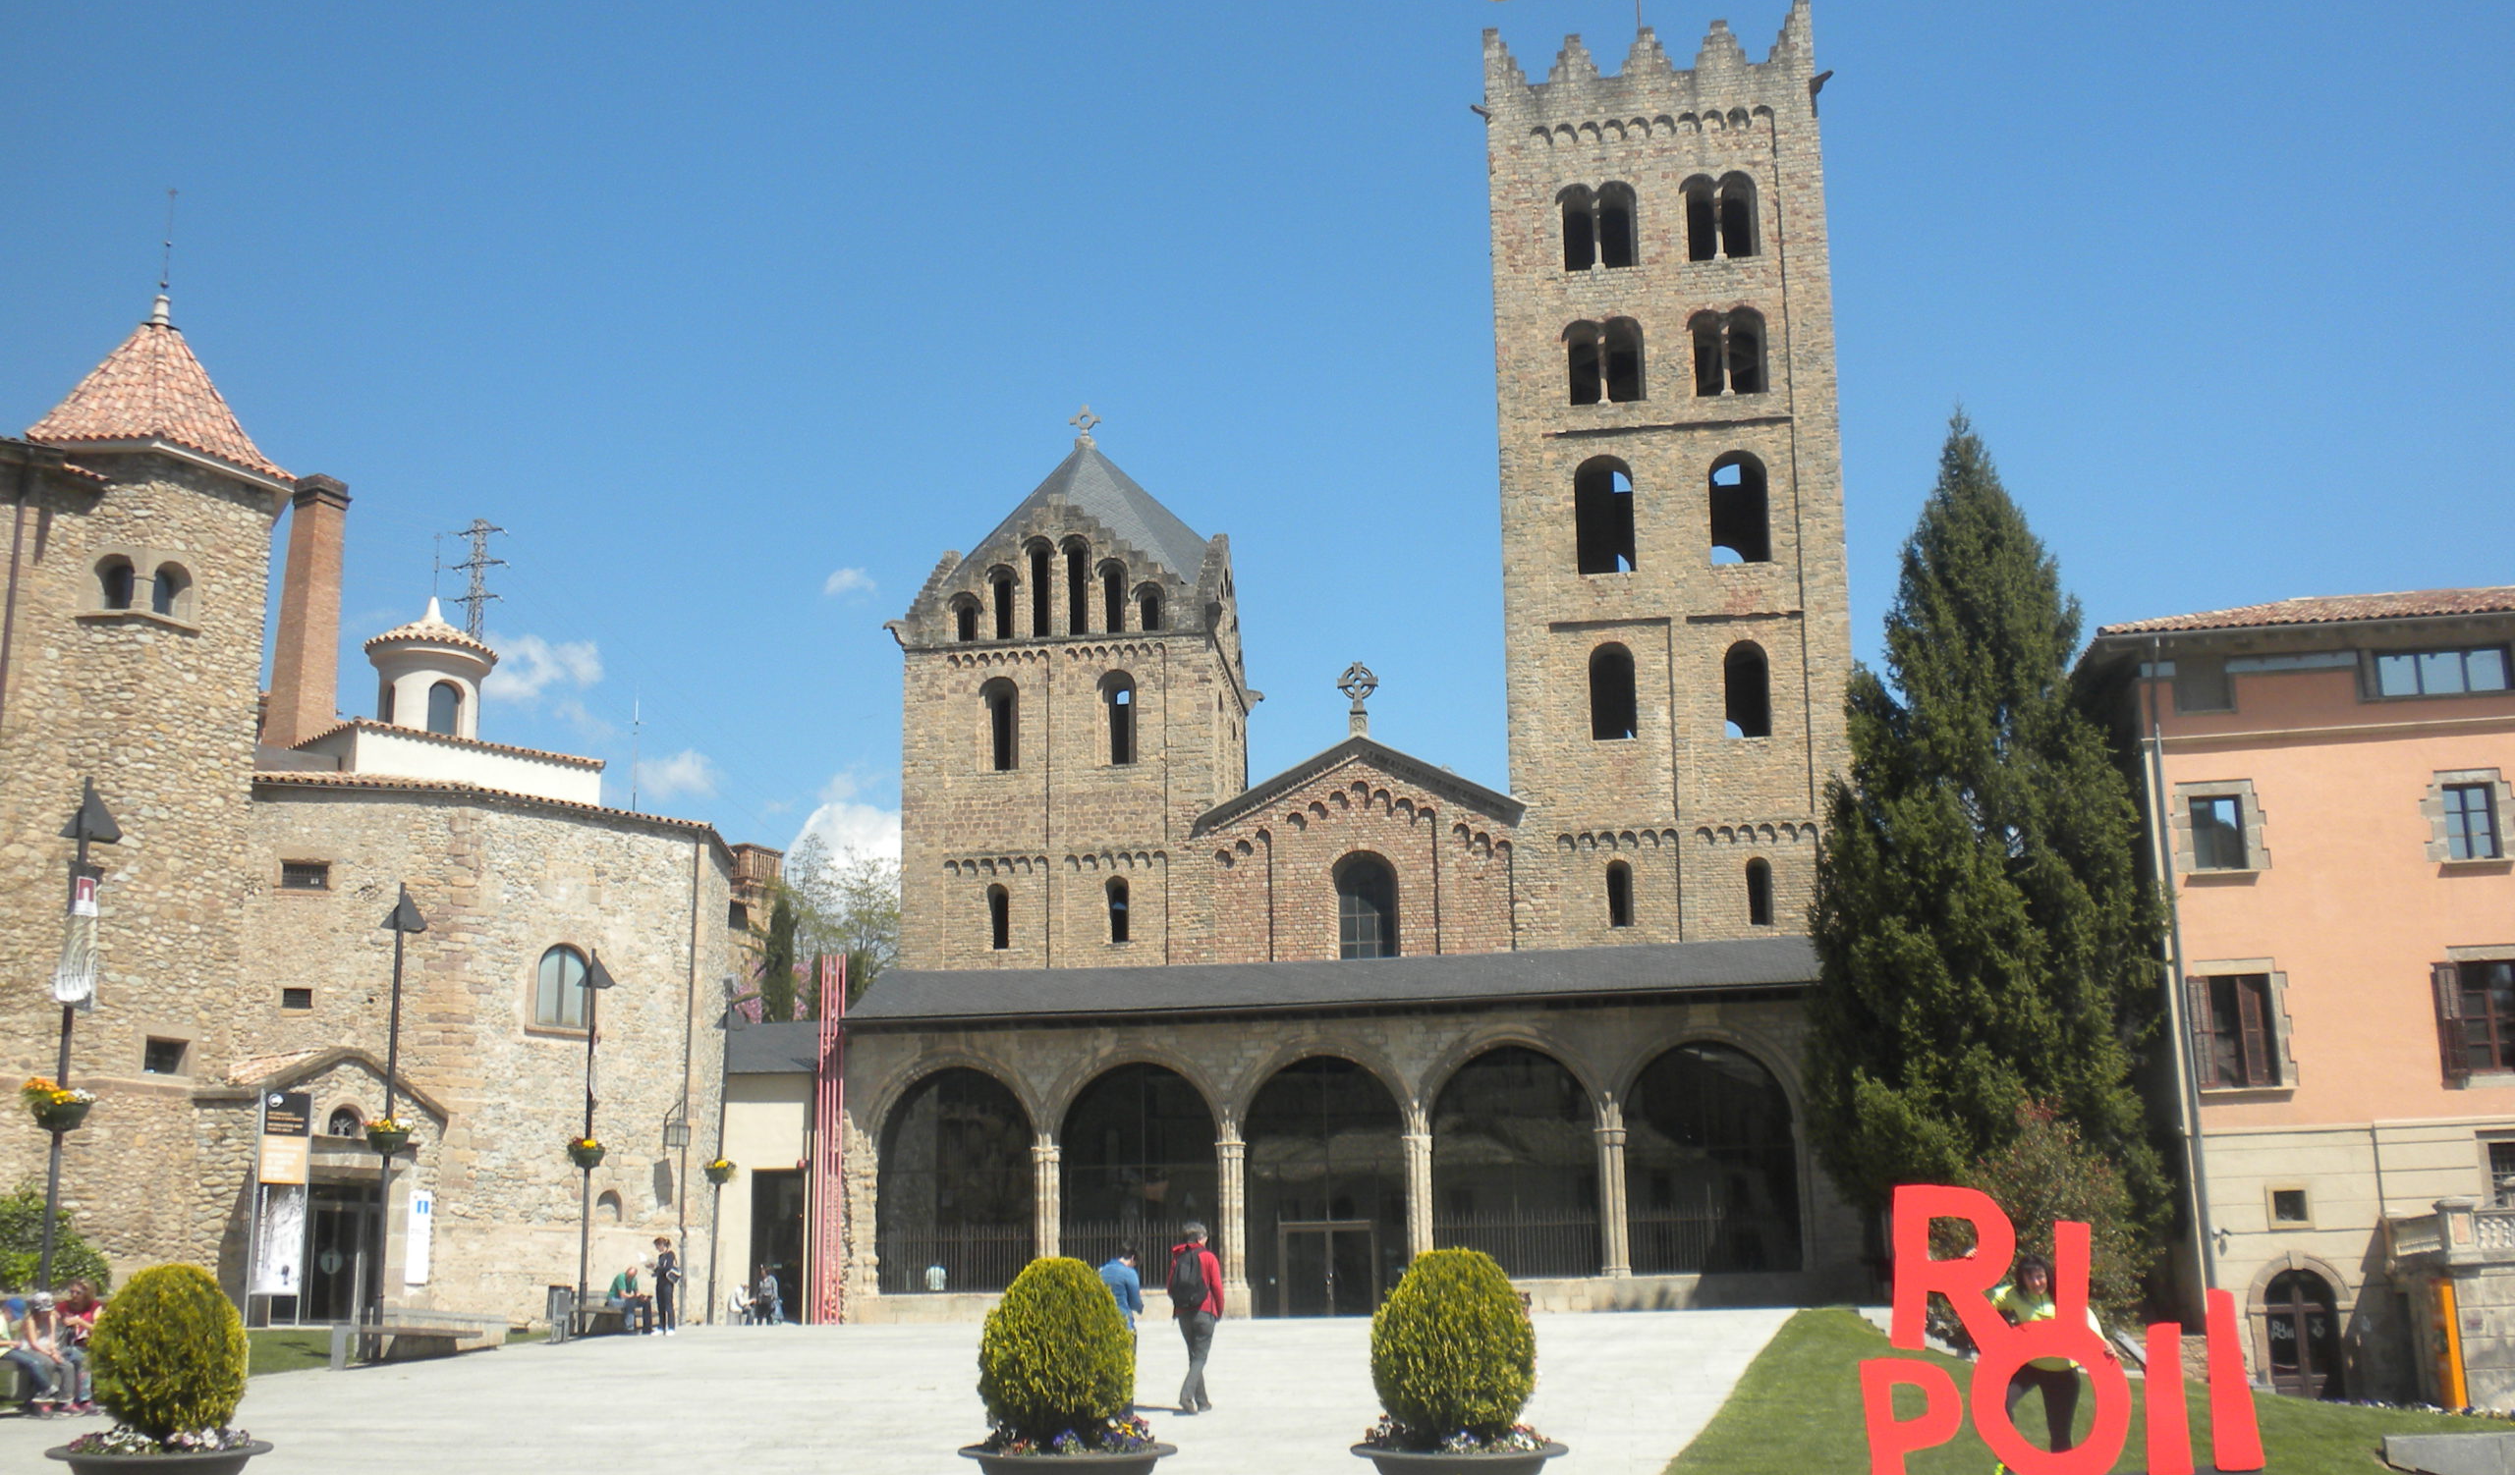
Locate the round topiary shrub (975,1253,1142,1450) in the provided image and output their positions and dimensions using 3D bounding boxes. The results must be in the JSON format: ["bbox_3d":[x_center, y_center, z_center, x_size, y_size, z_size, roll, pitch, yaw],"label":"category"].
[{"bbox_3d":[-1.187,3.625,15.928,0.930,1.084,0.930,-1,-14,0],"label":"round topiary shrub"}]

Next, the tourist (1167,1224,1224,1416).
[{"bbox_3d":[-0.588,5.435,25.124,0.520,1.740,0.520,-4,-14,14],"label":"tourist"}]

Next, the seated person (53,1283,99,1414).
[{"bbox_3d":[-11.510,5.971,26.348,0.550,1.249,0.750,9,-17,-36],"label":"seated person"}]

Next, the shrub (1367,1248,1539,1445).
[{"bbox_3d":[1.219,3.772,16.675,1.030,1.220,1.030,-1,-13,2],"label":"shrub"}]

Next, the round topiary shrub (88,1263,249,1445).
[{"bbox_3d":[-6.615,3.754,16.426,0.900,1.065,0.900,-1,-14,0],"label":"round topiary shrub"}]

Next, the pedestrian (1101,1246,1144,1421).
[{"bbox_3d":[-1.286,5.497,24.889,0.520,1.599,0.420,-7,-15,23],"label":"pedestrian"}]

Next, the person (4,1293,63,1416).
[{"bbox_3d":[-12.154,6.161,26.844,0.680,1.200,0.450,-6,-14,22],"label":"person"}]

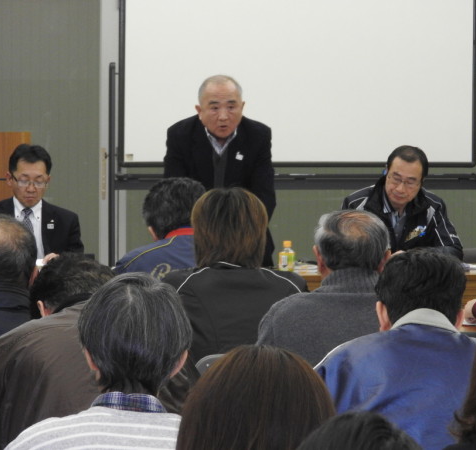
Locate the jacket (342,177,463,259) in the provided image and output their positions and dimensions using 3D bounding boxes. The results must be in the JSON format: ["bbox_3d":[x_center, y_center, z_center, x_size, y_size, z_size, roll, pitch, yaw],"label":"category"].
[{"bbox_3d":[0.659,0.103,12.498,0.490,0.620,0.480,0,3,5],"label":"jacket"}]

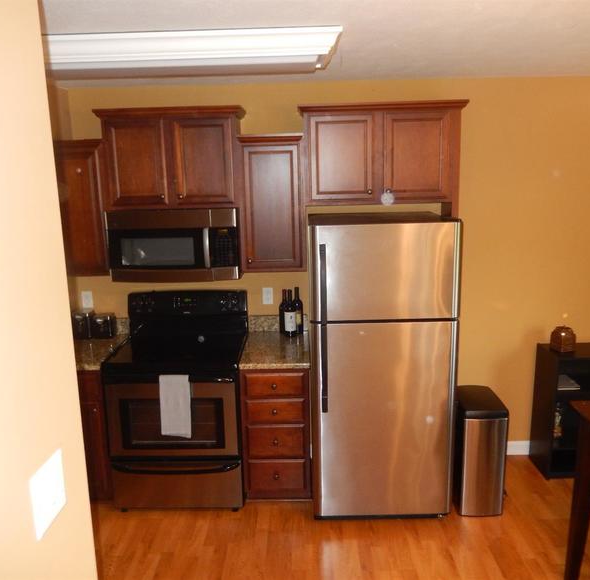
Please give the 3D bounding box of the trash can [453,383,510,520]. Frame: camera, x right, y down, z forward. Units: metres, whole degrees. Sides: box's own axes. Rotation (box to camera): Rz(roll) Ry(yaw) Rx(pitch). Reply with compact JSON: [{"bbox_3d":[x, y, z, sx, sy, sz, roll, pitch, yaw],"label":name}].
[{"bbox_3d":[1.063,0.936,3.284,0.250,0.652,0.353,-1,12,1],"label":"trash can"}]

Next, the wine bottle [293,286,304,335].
[{"bbox_3d":[0.018,0.130,3.614,0.076,0.302,0.076,-1,12,1],"label":"wine bottle"}]

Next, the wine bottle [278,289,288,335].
[{"bbox_3d":[-0.066,0.134,3.618,0.076,0.295,0.076,-1,12,1],"label":"wine bottle"}]

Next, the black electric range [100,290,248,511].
[{"bbox_3d":[-0.683,0.657,3.438,0.757,1.200,0.670,-1,12,1],"label":"black electric range"}]

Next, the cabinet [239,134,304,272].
[{"bbox_3d":[-0.124,-0.511,3.339,0.380,0.776,0.340,-1,11,1],"label":"cabinet"}]

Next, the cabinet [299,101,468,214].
[{"bbox_3d":[0.494,-0.779,3.272,0.935,0.572,0.345,-1,11,1],"label":"cabinet"}]

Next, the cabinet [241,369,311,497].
[{"bbox_3d":[-0.098,0.797,3.502,0.395,0.875,0.620,-1,12,1],"label":"cabinet"}]

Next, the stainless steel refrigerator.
[{"bbox_3d":[0.490,0.411,3.320,0.757,1.685,0.710,-1,12,1],"label":"stainless steel refrigerator"}]

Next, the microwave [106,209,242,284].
[{"bbox_3d":[-0.689,-0.291,3.365,0.749,0.403,0.395,-1,11,1],"label":"microwave"}]

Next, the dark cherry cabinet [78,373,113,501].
[{"bbox_3d":[-1.220,0.821,3.488,0.347,0.876,0.625,-1,11,1],"label":"dark cherry cabinet"}]

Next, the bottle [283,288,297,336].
[{"bbox_3d":[-0.026,0.145,3.557,0.076,0.298,0.076,-1,12,1],"label":"bottle"}]

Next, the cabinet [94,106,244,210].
[{"bbox_3d":[-0.698,-0.766,3.295,0.834,0.558,0.345,-1,11,1],"label":"cabinet"}]

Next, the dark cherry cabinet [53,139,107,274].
[{"bbox_3d":[-1.242,-0.489,3.365,0.349,0.786,0.340,-1,11,1],"label":"dark cherry cabinet"}]

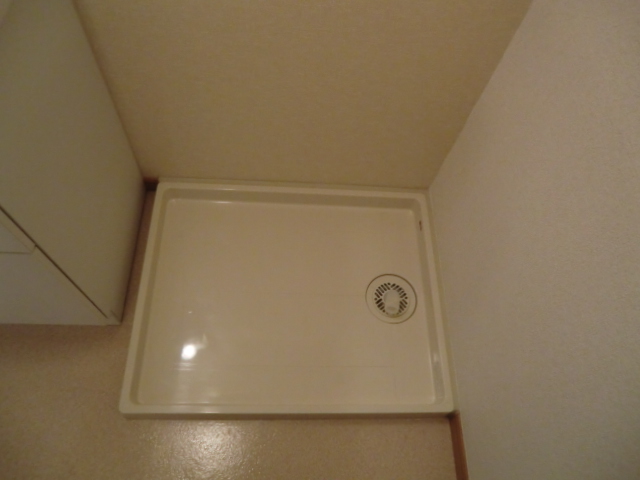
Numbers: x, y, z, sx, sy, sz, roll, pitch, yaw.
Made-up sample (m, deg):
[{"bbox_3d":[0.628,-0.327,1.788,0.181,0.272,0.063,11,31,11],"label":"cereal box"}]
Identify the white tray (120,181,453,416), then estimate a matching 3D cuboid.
[{"bbox_3d":[-0.074,0.141,1.227,0.800,0.060,0.640,2,64,-4],"label":"white tray"}]

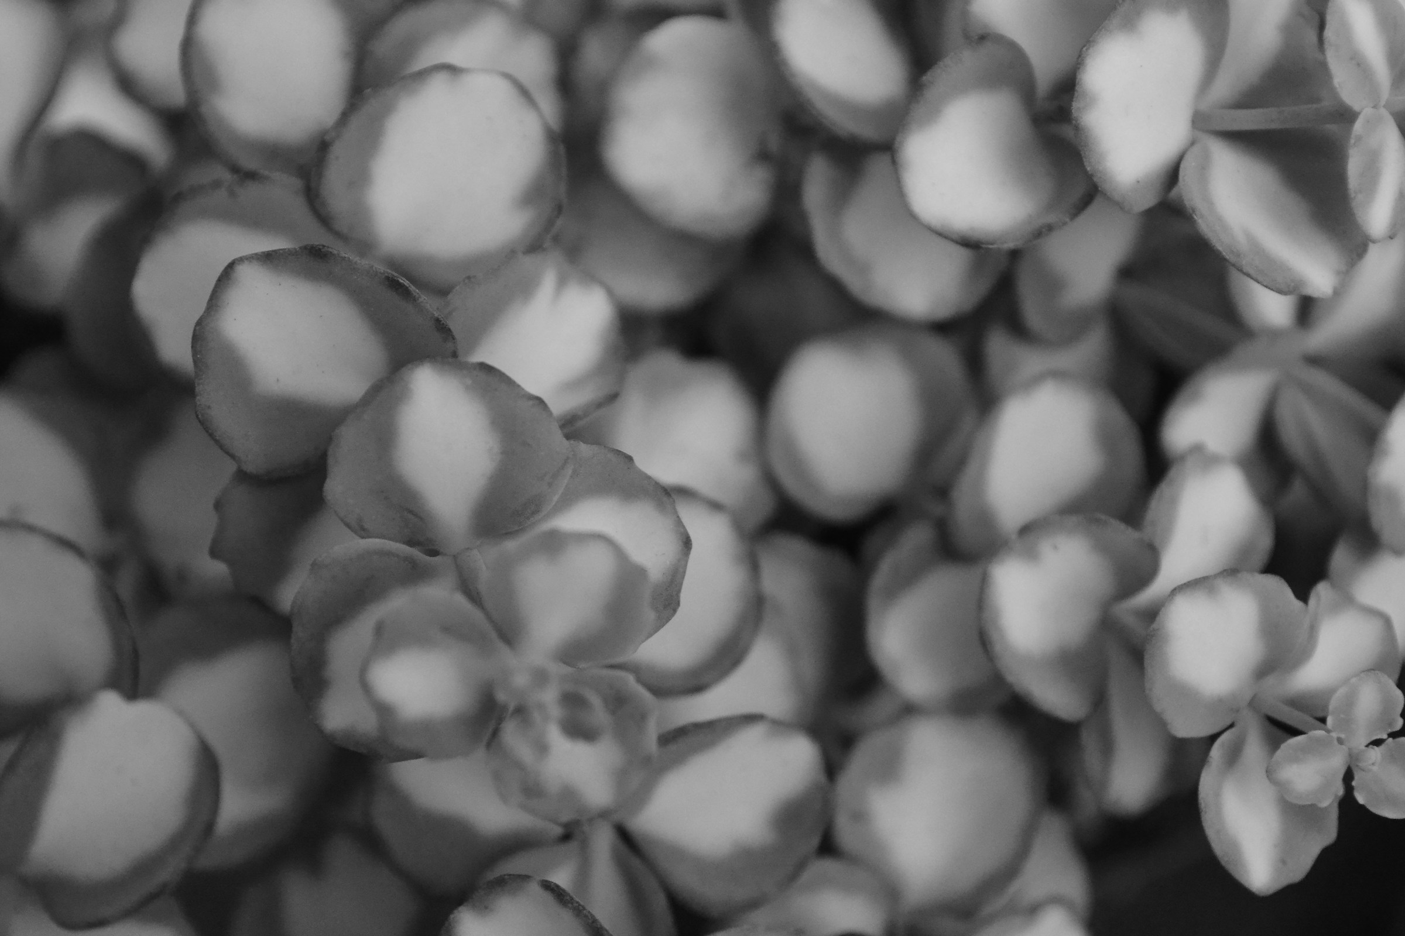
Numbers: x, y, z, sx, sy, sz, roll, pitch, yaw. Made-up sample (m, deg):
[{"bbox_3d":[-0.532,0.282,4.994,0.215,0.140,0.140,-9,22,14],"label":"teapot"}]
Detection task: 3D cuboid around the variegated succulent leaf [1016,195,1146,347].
[{"bbox_3d":[0.037,-0.020,0.320,0.014,0.017,0.004,28,20,10],"label":"variegated succulent leaf"}]

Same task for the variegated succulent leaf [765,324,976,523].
[{"bbox_3d":[0.018,-0.005,0.339,0.022,0.006,0.022,0,79,9],"label":"variegated succulent leaf"}]

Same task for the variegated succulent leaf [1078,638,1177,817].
[{"bbox_3d":[0.042,0.025,0.314,0.011,0.018,0.005,-16,19,-22],"label":"variegated succulent leaf"}]

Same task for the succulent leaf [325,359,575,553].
[{"bbox_3d":[-0.024,-0.001,0.300,0.023,0.006,0.019,-5,71,-2],"label":"succulent leaf"}]

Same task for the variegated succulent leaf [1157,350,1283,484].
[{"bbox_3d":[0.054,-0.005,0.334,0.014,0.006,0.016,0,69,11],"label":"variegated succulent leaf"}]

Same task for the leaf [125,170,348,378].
[{"bbox_3d":[-0.045,-0.019,0.313,0.021,0.006,0.021,32,86,15],"label":"leaf"}]

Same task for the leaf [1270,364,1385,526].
[{"bbox_3d":[0.057,-0.002,0.292,0.011,0.005,0.017,-28,88,-21],"label":"leaf"}]

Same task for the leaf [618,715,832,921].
[{"bbox_3d":[0.002,0.033,0.302,0.022,0.018,0.005,-14,5,-17],"label":"leaf"}]

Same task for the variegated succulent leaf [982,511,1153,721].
[{"bbox_3d":[0.035,0.014,0.302,0.018,0.005,0.019,-9,85,17],"label":"variegated succulent leaf"}]

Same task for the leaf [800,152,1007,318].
[{"bbox_3d":[0.020,-0.023,0.314,0.019,0.018,0.006,15,18,4],"label":"leaf"}]

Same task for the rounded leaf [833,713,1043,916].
[{"bbox_3d":[0.023,0.034,0.318,0.021,0.022,0.005,37,11,0],"label":"rounded leaf"}]

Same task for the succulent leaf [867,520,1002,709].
[{"bbox_3d":[0.024,0.015,0.317,0.017,0.018,0.005,-18,0,18],"label":"succulent leaf"}]

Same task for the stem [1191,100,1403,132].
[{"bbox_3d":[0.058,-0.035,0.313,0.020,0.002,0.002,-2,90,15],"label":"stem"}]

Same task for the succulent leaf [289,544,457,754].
[{"bbox_3d":[-0.029,0.016,0.288,0.018,0.021,0.005,35,14,0],"label":"succulent leaf"}]

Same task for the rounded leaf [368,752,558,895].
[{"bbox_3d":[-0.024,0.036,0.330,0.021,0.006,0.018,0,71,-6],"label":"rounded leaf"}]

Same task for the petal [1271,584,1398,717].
[{"bbox_3d":[0.059,0.017,0.298,0.014,0.012,0.004,-24,16,-17],"label":"petal"}]

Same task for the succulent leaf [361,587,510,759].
[{"bbox_3d":[-0.025,0.019,0.294,0.015,0.005,0.016,-2,90,11],"label":"succulent leaf"}]

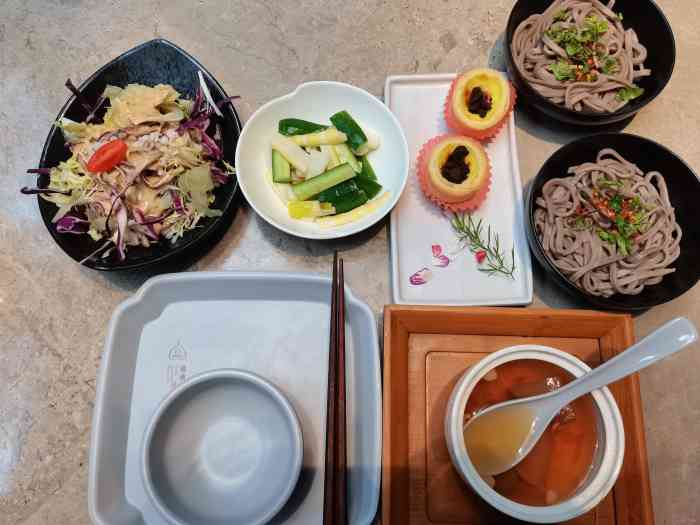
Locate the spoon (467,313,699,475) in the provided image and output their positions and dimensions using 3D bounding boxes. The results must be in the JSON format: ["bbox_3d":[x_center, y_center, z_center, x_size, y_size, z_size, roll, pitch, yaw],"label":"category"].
[{"bbox_3d":[0.145,0.089,0.359,0.165,0.043,0.039,-28,76,-3],"label":"spoon"}]

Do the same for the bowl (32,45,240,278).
[{"bbox_3d":[-0.161,-0.079,0.449,0.154,0.072,0.190,1,74,1],"label":"bowl"}]

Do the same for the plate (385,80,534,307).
[{"bbox_3d":[0.089,-0.067,0.472,0.116,0.018,0.214,0,74,0],"label":"plate"}]

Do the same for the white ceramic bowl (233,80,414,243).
[{"bbox_3d":[-0.022,-0.078,0.461,0.139,0.048,0.138,0,74,0],"label":"white ceramic bowl"}]

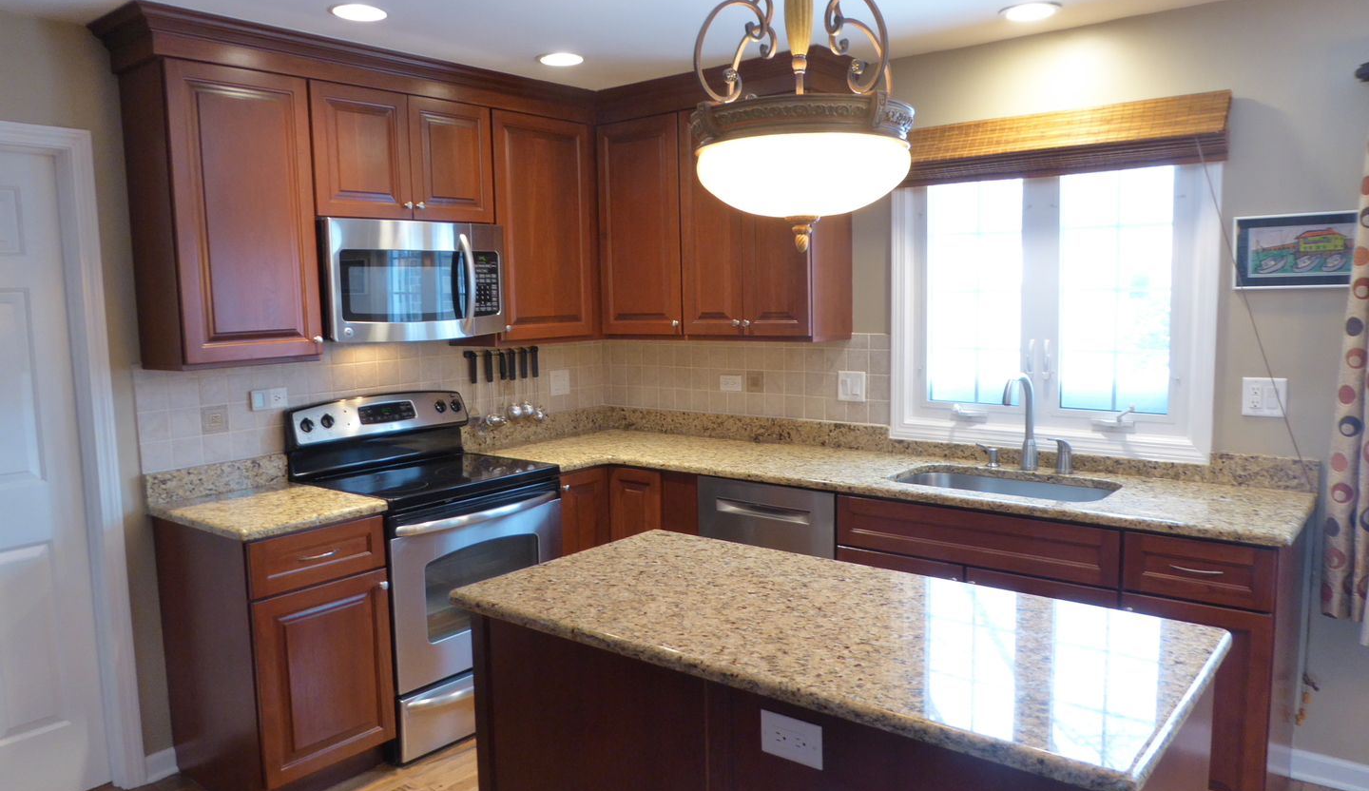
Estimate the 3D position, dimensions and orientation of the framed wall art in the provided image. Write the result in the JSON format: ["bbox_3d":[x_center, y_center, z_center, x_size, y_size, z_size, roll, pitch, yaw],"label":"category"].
[{"bbox_3d":[1.859,-0.437,2.865,0.353,0.220,0.022,3,8,39],"label":"framed wall art"}]

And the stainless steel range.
[{"bbox_3d":[-0.934,0.618,3.608,0.680,1.185,0.763,3,8,39],"label":"stainless steel range"}]

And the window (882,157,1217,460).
[{"bbox_3d":[1.256,-0.367,3.360,1.126,1.127,0.100,3,8,39],"label":"window"}]

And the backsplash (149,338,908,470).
[{"bbox_3d":[-0.483,0.011,3.432,1.586,0.368,2.175,3,8,39],"label":"backsplash"}]

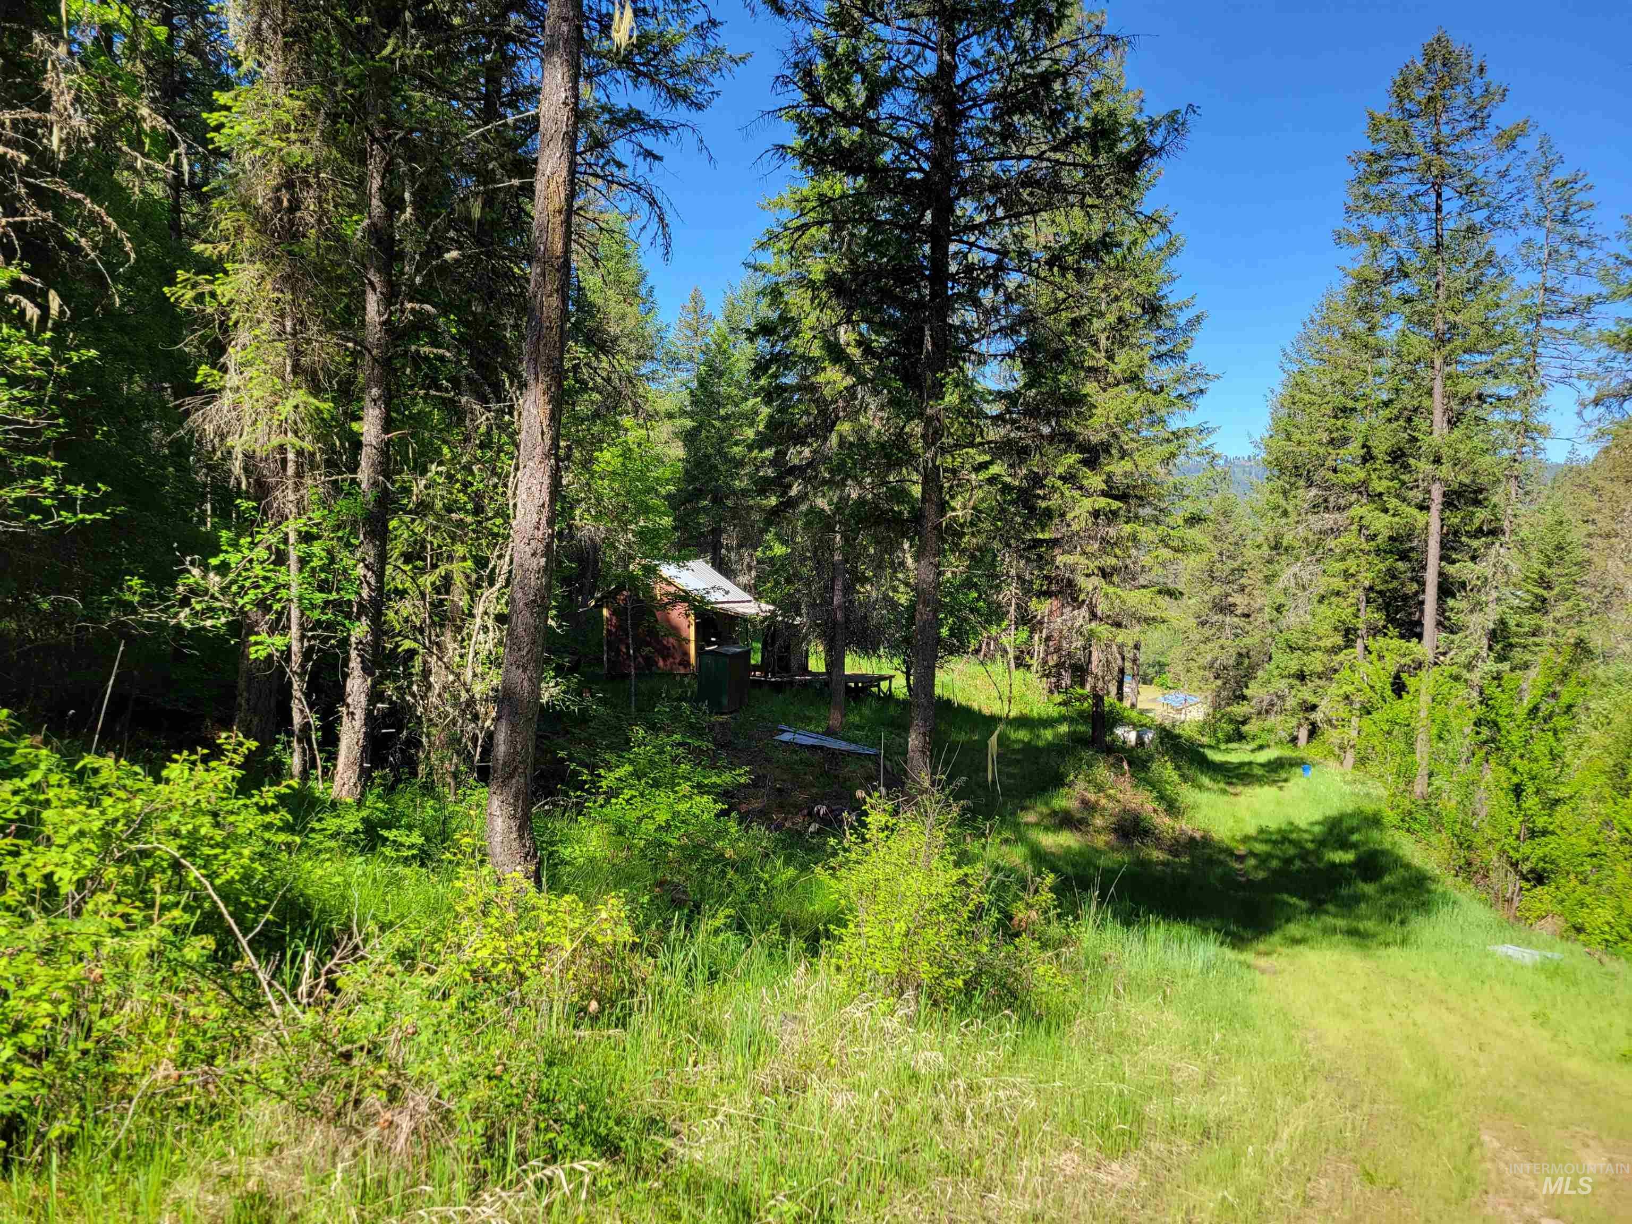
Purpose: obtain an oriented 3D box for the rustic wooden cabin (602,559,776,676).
[{"bbox_3d":[-3.588,0.057,37.004,4.840,3.350,3.750,0,1,19],"label":"rustic wooden cabin"}]

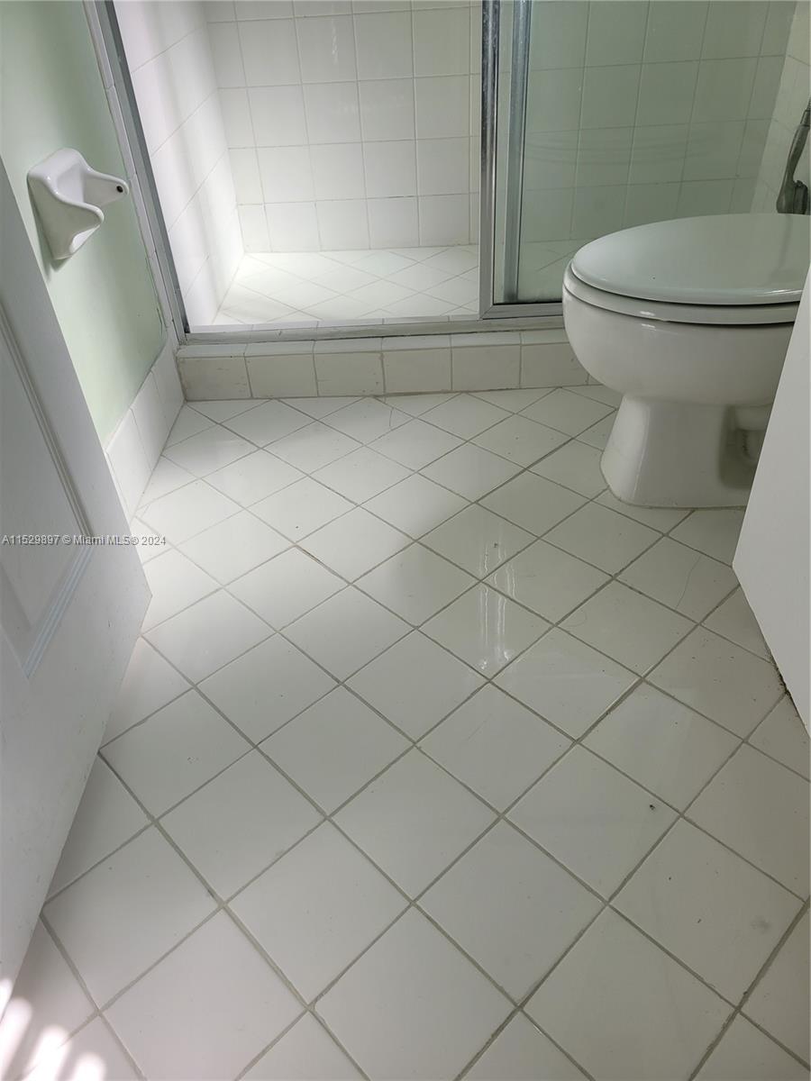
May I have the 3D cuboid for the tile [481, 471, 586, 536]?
[{"bbox_3d":[0.240,-0.068,1.518,0.151,0.009,0.151,-33,47,-32],"label":"tile"}]

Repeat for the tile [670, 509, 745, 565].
[{"bbox_3d":[0.562,-0.008,1.406,0.151,0.009,0.151,-33,47,-32],"label":"tile"}]

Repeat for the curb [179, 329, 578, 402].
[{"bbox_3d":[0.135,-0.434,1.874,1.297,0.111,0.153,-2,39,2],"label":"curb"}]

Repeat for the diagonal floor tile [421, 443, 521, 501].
[{"bbox_3d":[0.131,-0.132,1.593,0.151,0.009,0.151,-33,47,-32],"label":"diagonal floor tile"}]

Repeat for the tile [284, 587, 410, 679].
[{"bbox_3d":[-0.094,0.145,1.275,0.151,0.008,0.151,-33,47,-32],"label":"tile"}]

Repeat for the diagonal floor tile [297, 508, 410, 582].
[{"bbox_3d":[-0.091,0.007,1.445,0.151,0.008,0.151,-33,47,-32],"label":"diagonal floor tile"}]

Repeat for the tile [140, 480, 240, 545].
[{"bbox_3d":[-0.418,-0.054,1.543,0.151,0.008,0.151,-33,47,-32],"label":"tile"}]

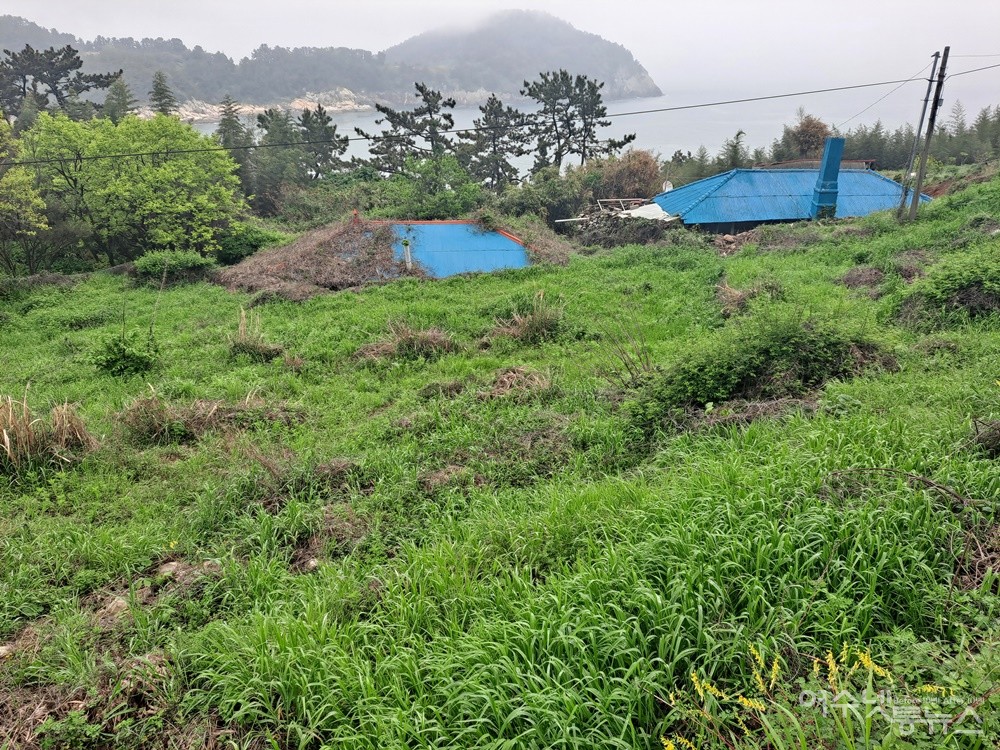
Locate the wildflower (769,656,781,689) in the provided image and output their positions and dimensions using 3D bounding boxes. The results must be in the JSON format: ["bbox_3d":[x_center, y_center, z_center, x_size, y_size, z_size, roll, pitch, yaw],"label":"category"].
[{"bbox_3d":[0.891,0.966,2.250,0.038,0.105,0.045,0,23,0],"label":"wildflower"}]

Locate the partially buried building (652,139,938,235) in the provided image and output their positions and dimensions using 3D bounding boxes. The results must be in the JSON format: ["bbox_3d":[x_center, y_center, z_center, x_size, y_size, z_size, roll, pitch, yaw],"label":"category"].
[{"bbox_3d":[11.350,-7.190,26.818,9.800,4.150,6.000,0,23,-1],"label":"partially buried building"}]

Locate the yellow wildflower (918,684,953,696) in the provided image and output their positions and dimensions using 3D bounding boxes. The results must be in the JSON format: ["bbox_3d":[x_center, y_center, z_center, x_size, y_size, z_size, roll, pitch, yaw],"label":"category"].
[{"bbox_3d":[1.382,1.001,2.200,0.105,0.040,0.040,0,23,0],"label":"yellow wildflower"}]

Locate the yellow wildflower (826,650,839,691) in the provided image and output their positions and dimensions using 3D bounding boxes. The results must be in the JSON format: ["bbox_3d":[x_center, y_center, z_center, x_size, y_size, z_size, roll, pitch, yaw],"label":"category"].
[{"bbox_3d":[1.079,0.959,2.250,0.040,0.125,0.050,0,23,0],"label":"yellow wildflower"}]

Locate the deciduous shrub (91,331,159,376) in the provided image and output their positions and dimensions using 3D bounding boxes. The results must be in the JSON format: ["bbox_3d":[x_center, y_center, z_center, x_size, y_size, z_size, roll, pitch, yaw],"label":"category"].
[{"bbox_3d":[-5.416,-0.310,10.000,0.970,0.620,0.850,0,23,0],"label":"deciduous shrub"}]

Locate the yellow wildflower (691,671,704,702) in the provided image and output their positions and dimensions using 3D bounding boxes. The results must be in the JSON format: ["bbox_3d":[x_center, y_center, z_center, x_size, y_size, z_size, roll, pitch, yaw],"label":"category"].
[{"bbox_3d":[0.627,0.985,2.200,0.044,0.085,0.042,8,24,19],"label":"yellow wildflower"}]

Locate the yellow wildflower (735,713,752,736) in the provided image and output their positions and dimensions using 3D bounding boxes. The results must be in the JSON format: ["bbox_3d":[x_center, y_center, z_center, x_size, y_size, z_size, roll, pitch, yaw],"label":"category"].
[{"bbox_3d":[0.727,1.044,2.070,0.052,0.065,0.042,11,25,24],"label":"yellow wildflower"}]

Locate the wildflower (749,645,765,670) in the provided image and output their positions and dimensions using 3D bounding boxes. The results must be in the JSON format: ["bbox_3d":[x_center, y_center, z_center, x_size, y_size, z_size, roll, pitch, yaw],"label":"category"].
[{"bbox_3d":[0.844,0.929,2.280,0.052,0.075,0.045,11,25,24],"label":"wildflower"}]

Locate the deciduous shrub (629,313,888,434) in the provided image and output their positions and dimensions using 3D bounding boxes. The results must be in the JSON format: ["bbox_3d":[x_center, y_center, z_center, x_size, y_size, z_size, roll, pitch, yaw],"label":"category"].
[{"bbox_3d":[2.796,-0.016,7.500,2.750,0.950,1.700,0,23,0],"label":"deciduous shrub"}]

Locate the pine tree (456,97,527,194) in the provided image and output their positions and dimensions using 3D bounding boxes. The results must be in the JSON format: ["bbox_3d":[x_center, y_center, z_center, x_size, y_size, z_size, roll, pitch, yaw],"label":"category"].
[{"bbox_3d":[-0.389,-11.653,36.156,3.800,6.000,3.800,0,23,-1],"label":"pine tree"}]

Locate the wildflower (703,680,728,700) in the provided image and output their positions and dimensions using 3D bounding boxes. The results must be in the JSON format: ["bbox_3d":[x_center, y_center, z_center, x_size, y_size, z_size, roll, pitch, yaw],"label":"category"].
[{"bbox_3d":[0.674,0.988,2.170,0.080,0.050,0.045,0,23,0],"label":"wildflower"}]

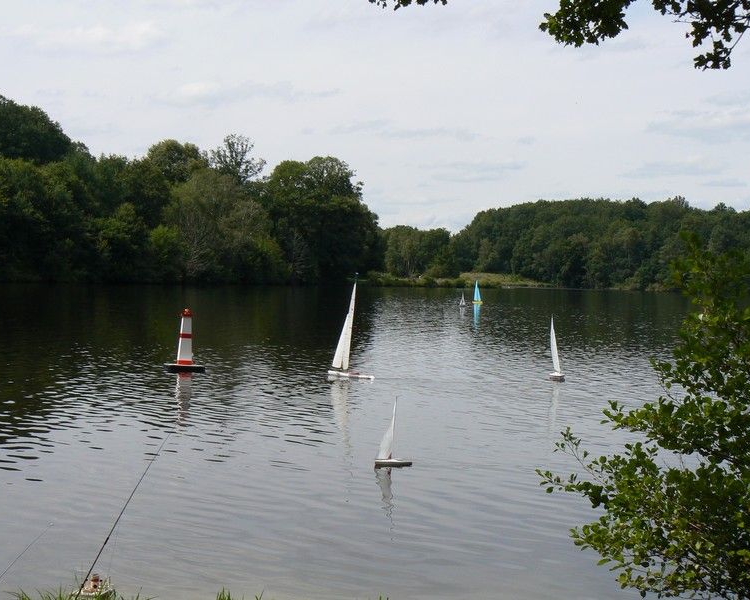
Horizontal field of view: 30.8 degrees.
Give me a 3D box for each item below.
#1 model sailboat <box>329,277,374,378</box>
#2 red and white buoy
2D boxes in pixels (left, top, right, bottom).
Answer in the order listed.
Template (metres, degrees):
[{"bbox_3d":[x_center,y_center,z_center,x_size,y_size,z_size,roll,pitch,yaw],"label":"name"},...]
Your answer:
[{"bbox_3d":[-0.436,0.519,26.542,1.180,1.950,0.280,2,1,44],"label":"model sailboat"},{"bbox_3d":[-3.764,0.785,27.170,0.740,1.250,0.700,1,1,-14],"label":"red and white buoy"}]

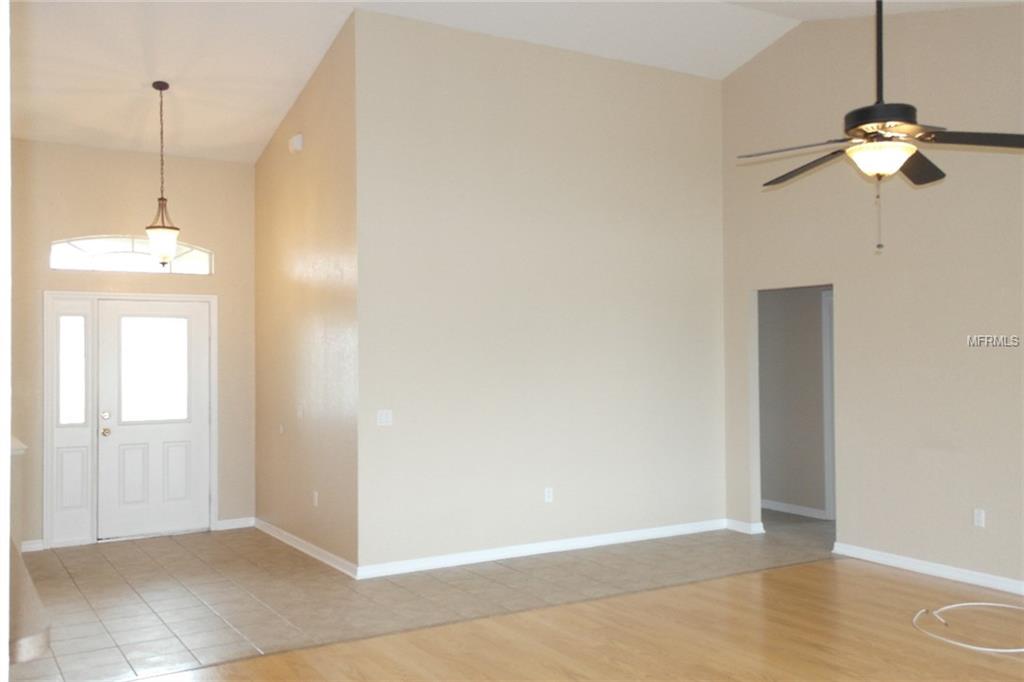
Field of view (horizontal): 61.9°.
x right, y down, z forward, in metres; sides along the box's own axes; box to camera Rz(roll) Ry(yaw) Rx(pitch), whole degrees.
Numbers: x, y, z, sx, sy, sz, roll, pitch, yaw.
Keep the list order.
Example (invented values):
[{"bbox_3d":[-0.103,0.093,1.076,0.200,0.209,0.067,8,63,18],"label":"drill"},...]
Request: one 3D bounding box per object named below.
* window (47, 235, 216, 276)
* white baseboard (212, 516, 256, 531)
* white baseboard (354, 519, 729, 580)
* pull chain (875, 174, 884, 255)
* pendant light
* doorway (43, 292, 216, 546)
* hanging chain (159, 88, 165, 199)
[{"bbox_3d":[-3.299,-0.755,7.468,1.311,0.318,0.100,0,-1,-28],"label":"window"},{"bbox_3d":[-2.514,1.681,7.780,0.335,0.090,0.018,0,-1,-28],"label":"white baseboard"},{"bbox_3d":[0.421,1.648,6.867,3.443,0.090,0.018,0,-1,-28],"label":"white baseboard"},{"bbox_3d":[1.544,-0.533,3.580,0.030,0.315,0.030,0,-1,-28],"label":"pull chain"},{"bbox_3d":[-2.708,-1.296,6.612,0.262,1.430,0.262,0,-1,-28],"label":"pendant light"},{"bbox_3d":[-3.294,0.662,7.434,1.376,2.130,0.130,0,-1,-28],"label":"doorway"},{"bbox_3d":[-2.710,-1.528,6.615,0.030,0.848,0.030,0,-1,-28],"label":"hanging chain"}]

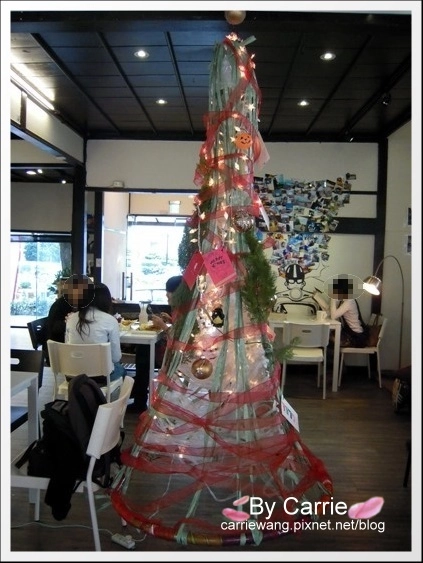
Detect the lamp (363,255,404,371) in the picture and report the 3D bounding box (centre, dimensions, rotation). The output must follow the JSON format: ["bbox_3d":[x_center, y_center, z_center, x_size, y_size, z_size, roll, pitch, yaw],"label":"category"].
[{"bbox_3d":[1.937,0.432,5.027,0.607,1.437,0.260,0,3,-18],"label":"lamp"}]

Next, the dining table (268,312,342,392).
[{"bbox_3d":[1.009,0.791,5.252,0.760,0.740,0.760,1,3,2],"label":"dining table"}]

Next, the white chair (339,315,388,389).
[{"bbox_3d":[1.681,0.785,5.262,0.500,0.770,0.480,2,3,2],"label":"white chair"}]

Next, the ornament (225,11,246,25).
[{"bbox_3d":[0.139,-1.537,2.620,0.125,0.125,0.125,1,3,2],"label":"ornament"}]

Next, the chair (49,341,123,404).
[{"bbox_3d":[-0.935,0.806,3.489,0.480,0.770,0.500,2,3,3],"label":"chair"}]

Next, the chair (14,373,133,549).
[{"bbox_3d":[-0.673,0.879,2.138,0.500,0.770,0.480,2,3,4],"label":"chair"}]

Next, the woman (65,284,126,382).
[{"bbox_3d":[-0.882,0.600,3.631,0.460,1.170,0.680,2,3,5],"label":"woman"}]

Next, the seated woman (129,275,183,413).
[{"bbox_3d":[-0.387,0.556,4.250,0.760,1.240,0.470,1,3,2],"label":"seated woman"}]

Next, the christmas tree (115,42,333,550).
[{"bbox_3d":[0.093,-0.102,2.767,1.330,2.710,1.330,1,3,2],"label":"christmas tree"}]

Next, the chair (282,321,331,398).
[{"bbox_3d":[0.973,0.788,4.828,0.480,0.770,0.500,2,3,6],"label":"chair"}]

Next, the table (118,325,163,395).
[{"bbox_3d":[-0.842,0.795,4.275,0.750,0.740,0.750,1,3,2],"label":"table"}]

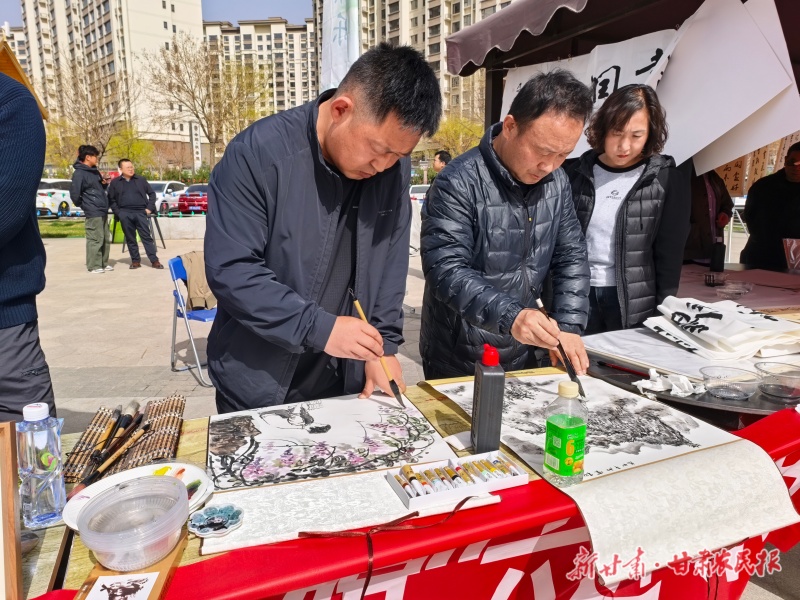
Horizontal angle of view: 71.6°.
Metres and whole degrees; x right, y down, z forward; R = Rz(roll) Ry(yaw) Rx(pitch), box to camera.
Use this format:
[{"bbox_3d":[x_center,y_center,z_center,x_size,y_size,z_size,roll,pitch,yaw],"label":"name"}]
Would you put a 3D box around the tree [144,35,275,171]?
[{"bbox_3d":[-11.044,-10.108,31.874,7.066,9.578,6.713,0,11,0],"label":"tree"}]

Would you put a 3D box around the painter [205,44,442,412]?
[{"bbox_3d":[-0.180,0.188,1.336,0.570,1.450,0.500,-6,12,-28],"label":"painter"}]

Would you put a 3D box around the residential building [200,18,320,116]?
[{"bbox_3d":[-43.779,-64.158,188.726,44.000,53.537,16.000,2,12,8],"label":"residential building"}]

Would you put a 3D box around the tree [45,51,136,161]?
[{"bbox_3d":[-17.937,-9.805,32.456,4.646,8.753,4.413,0,11,0],"label":"tree"}]

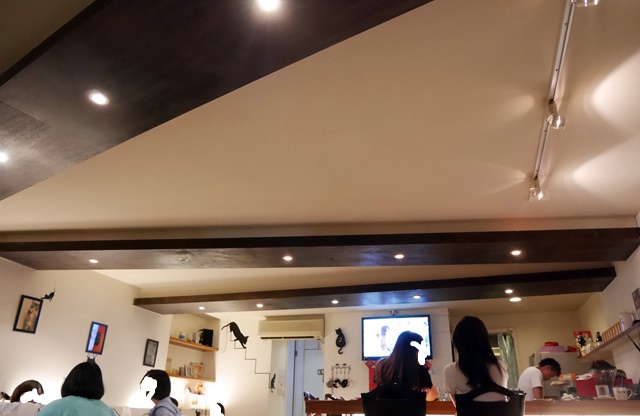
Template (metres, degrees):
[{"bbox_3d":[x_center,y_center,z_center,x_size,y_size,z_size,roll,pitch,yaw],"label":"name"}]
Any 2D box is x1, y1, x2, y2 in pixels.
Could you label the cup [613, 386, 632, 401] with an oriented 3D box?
[{"bbox_3d":[2.082,1.277,3.050,0.107,0.080,0.083,-12,-26,27],"label":"cup"}]

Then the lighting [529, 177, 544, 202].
[{"bbox_3d":[1.448,-0.122,2.968,0.080,0.160,0.075,-7,-24,18],"label":"lighting"}]

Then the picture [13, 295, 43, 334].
[{"bbox_3d":[-3.099,1.134,4.710,0.025,0.360,0.270,-6,-24,17],"label":"picture"}]

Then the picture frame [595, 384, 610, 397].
[{"bbox_3d":[1.974,1.281,3.100,0.080,0.083,0.030,-9,-25,23],"label":"picture frame"}]

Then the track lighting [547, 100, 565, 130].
[{"bbox_3d":[1.166,-0.462,2.194,0.075,0.155,0.070,-7,-24,18],"label":"track lighting"}]

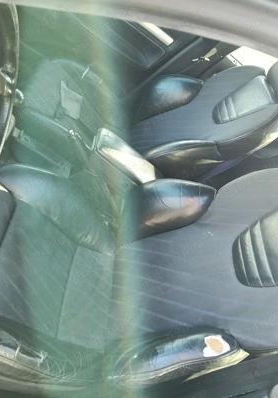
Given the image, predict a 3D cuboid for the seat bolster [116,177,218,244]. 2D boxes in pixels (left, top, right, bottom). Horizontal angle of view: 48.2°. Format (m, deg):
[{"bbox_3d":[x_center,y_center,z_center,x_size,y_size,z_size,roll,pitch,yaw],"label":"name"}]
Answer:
[{"bbox_3d":[0.077,0.035,1.023,0.130,0.360,0.135,54,30,-40],"label":"seat bolster"}]

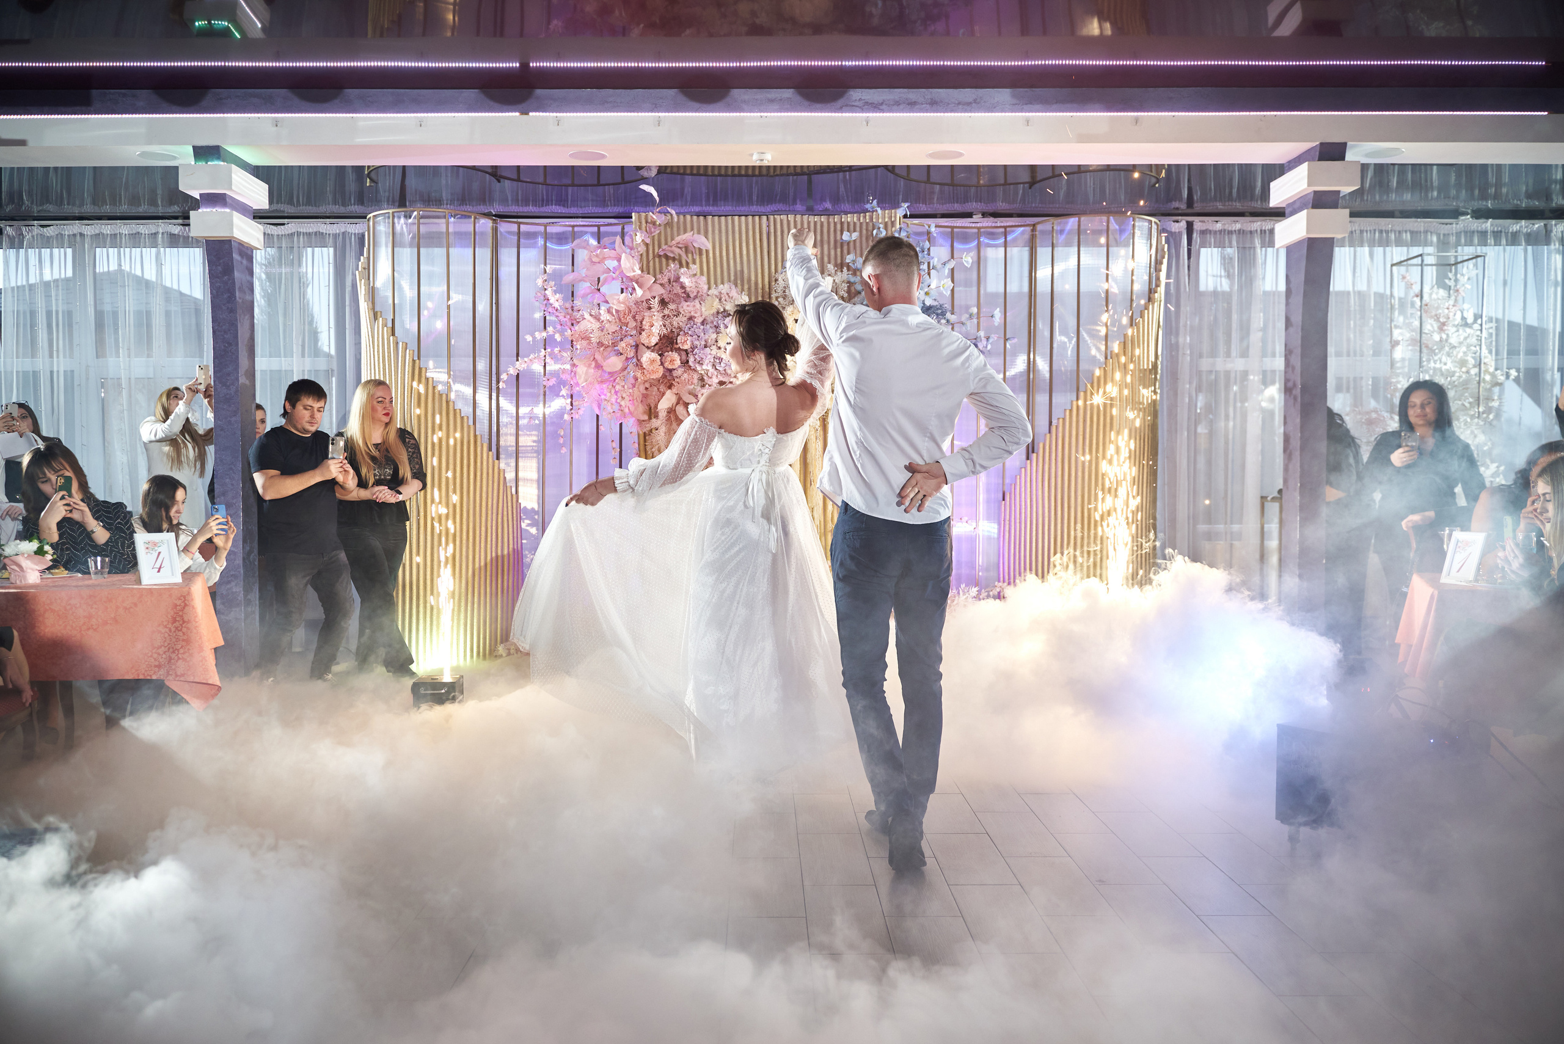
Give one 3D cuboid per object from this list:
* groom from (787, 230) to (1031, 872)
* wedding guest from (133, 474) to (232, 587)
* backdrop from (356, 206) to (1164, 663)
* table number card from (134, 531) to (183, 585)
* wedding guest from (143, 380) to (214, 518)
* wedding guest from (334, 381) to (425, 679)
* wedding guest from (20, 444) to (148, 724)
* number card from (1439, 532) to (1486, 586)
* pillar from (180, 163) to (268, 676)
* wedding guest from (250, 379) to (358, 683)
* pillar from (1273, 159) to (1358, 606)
[{"bbox_3d":[0.377,0.070,3.660,0.690,1.850,0.530,0,2,-7],"label":"groom"},{"bbox_3d":[-2.678,0.357,5.426,0.700,1.180,0.430,1,2,32],"label":"wedding guest"},{"bbox_3d":[-0.133,-0.483,7.337,4.780,2.720,0.660,0,2,1],"label":"backdrop"},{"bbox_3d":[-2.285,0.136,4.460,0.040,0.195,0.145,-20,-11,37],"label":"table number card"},{"bbox_3d":[-3.636,0.017,7.352,0.520,1.740,0.460,1,2,38],"label":"wedding guest"},{"bbox_3d":[-2.241,0.052,6.773,0.480,1.700,0.380,-1,2,-32],"label":"wedding guest"},{"bbox_3d":[-2.977,0.311,5.170,0.520,1.290,0.720,-1,2,-28],"label":"wedding guest"},{"bbox_3d":[2.443,0.134,4.360,0.040,0.195,0.145,17,-3,-17],"label":"number card"},{"bbox_3d":[-3.029,-0.531,6.602,0.280,2.880,0.460,0,2,0],"label":"pillar"},{"bbox_3d":[-2.608,0.058,6.618,0.500,1.700,0.450,-2,3,-42],"label":"wedding guest"},{"bbox_3d":[2.911,-0.551,6.689,0.280,2.880,0.460,0,2,0],"label":"pillar"}]

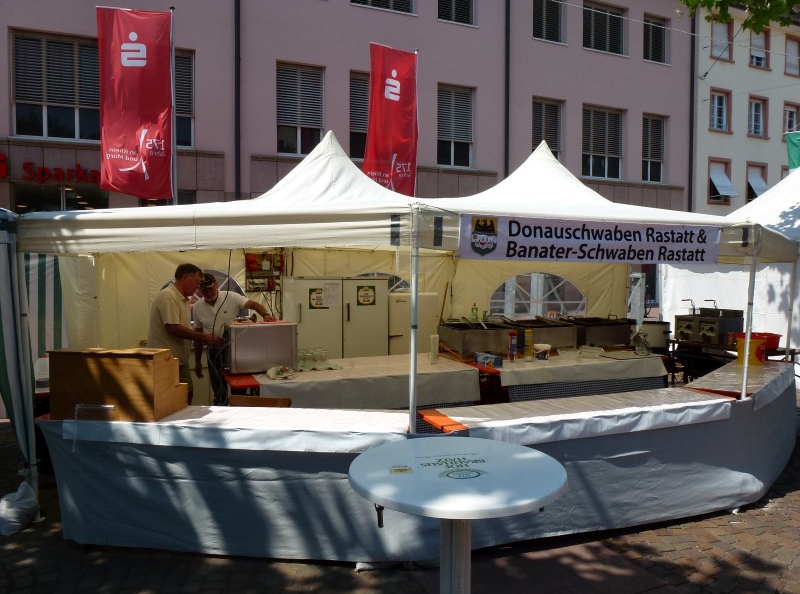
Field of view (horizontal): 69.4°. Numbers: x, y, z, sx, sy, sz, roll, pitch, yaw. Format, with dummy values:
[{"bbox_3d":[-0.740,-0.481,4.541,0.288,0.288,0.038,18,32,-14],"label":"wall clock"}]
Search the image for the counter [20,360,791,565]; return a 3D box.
[{"bbox_3d":[0.979,1.076,4.288,6.500,0.780,1.550,-1,3,-20],"label":"counter"}]

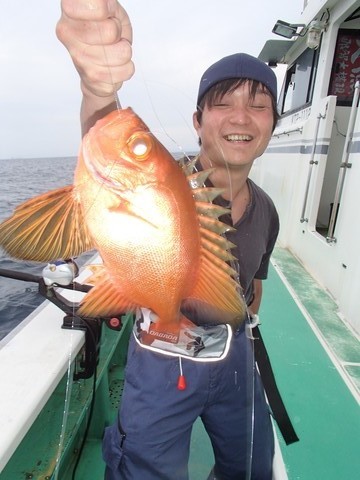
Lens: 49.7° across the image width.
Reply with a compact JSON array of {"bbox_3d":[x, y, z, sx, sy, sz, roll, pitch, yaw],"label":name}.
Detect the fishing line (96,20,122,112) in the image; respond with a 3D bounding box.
[{"bbox_3d":[-0.072,-0.177,0.400,0.012,0.092,0.012,-11,12,2],"label":"fishing line"}]

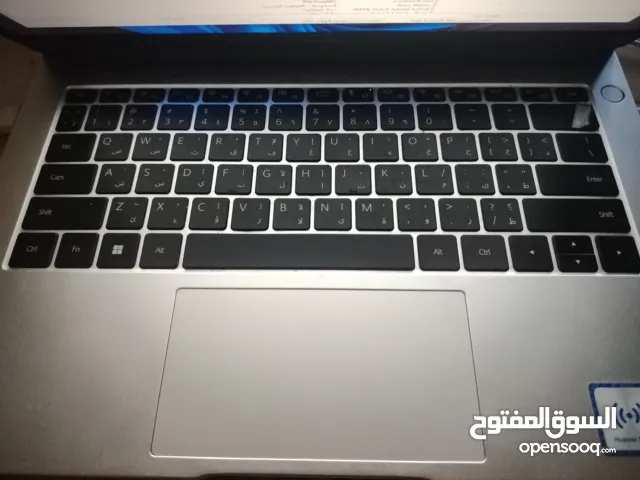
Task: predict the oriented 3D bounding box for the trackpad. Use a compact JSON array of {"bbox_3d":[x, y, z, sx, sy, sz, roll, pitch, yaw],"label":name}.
[{"bbox_3d":[0.000,0.051,0.176,0.122,0.002,0.065,0,65,1],"label":"trackpad"}]

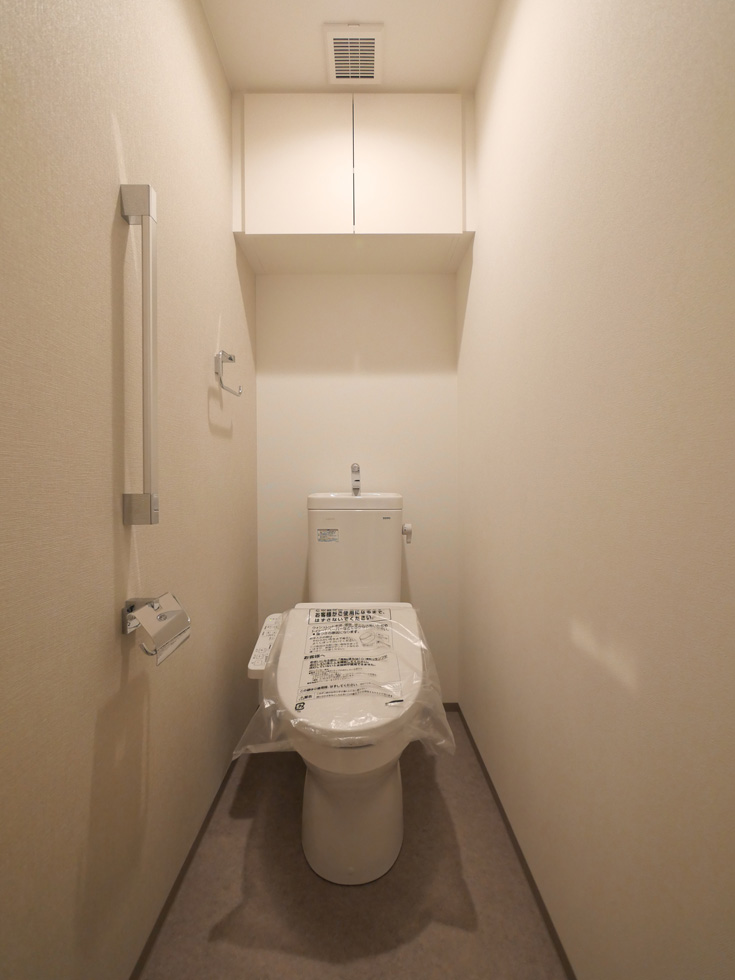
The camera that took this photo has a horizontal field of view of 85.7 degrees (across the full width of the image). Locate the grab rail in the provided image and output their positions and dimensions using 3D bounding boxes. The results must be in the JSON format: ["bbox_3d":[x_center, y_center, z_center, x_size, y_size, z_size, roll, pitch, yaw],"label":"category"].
[{"bbox_3d":[-0.415,-0.242,0.723,0.053,0.612,0.026,0,0,-1],"label":"grab rail"}]

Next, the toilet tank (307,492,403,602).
[{"bbox_3d":[-0.044,0.234,1.516,0.345,0.440,0.195,0,0,-1],"label":"toilet tank"}]

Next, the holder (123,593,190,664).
[{"bbox_3d":[-0.398,0.253,0.740,0.083,0.101,0.126,0,0,-1],"label":"holder"}]

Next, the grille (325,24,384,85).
[{"bbox_3d":[-0.041,-1.354,1.239,0.177,0.020,0.172,0,0,-1],"label":"grille"}]

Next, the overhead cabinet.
[{"bbox_3d":[-0.054,-1.107,1.492,0.758,0.486,0.301,0,0,-1],"label":"overhead cabinet"}]

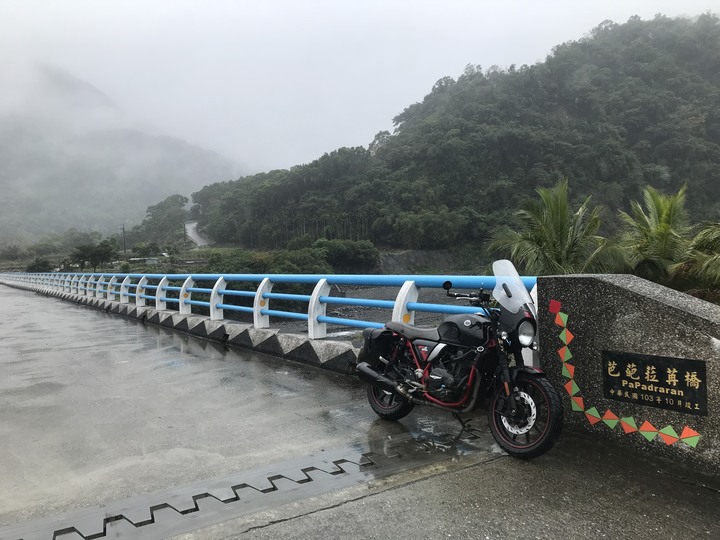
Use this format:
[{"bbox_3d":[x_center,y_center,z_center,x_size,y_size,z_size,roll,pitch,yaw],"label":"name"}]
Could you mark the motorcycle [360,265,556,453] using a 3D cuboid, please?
[{"bbox_3d":[0.713,0.632,4.582,0.780,1.360,2.000,-2,1,-40],"label":"motorcycle"}]

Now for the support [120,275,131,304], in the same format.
[{"bbox_3d":[-7.210,0.584,17.953,0.340,0.860,0.140,-2,1,-35],"label":"support"}]

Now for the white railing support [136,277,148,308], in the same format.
[{"bbox_3d":[-6.094,0.579,16.329,0.340,0.860,0.140,-2,1,-35],"label":"white railing support"}]

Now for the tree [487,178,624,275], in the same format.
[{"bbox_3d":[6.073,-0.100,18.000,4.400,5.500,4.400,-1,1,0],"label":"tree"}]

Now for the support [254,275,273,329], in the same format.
[{"bbox_3d":[-1.611,0.556,9.811,0.340,0.860,0.140,-2,1,-35],"label":"support"}]

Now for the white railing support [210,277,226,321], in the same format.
[{"bbox_3d":[-2.752,0.562,11.471,0.340,0.860,0.140,-2,1,-35],"label":"white railing support"}]

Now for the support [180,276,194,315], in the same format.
[{"bbox_3d":[-3.860,0.567,13.082,0.340,0.860,0.140,-2,1,-35],"label":"support"}]

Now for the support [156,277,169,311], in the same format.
[{"bbox_3d":[-4.965,0.573,14.688,0.340,0.860,0.140,-2,1,-35],"label":"support"}]

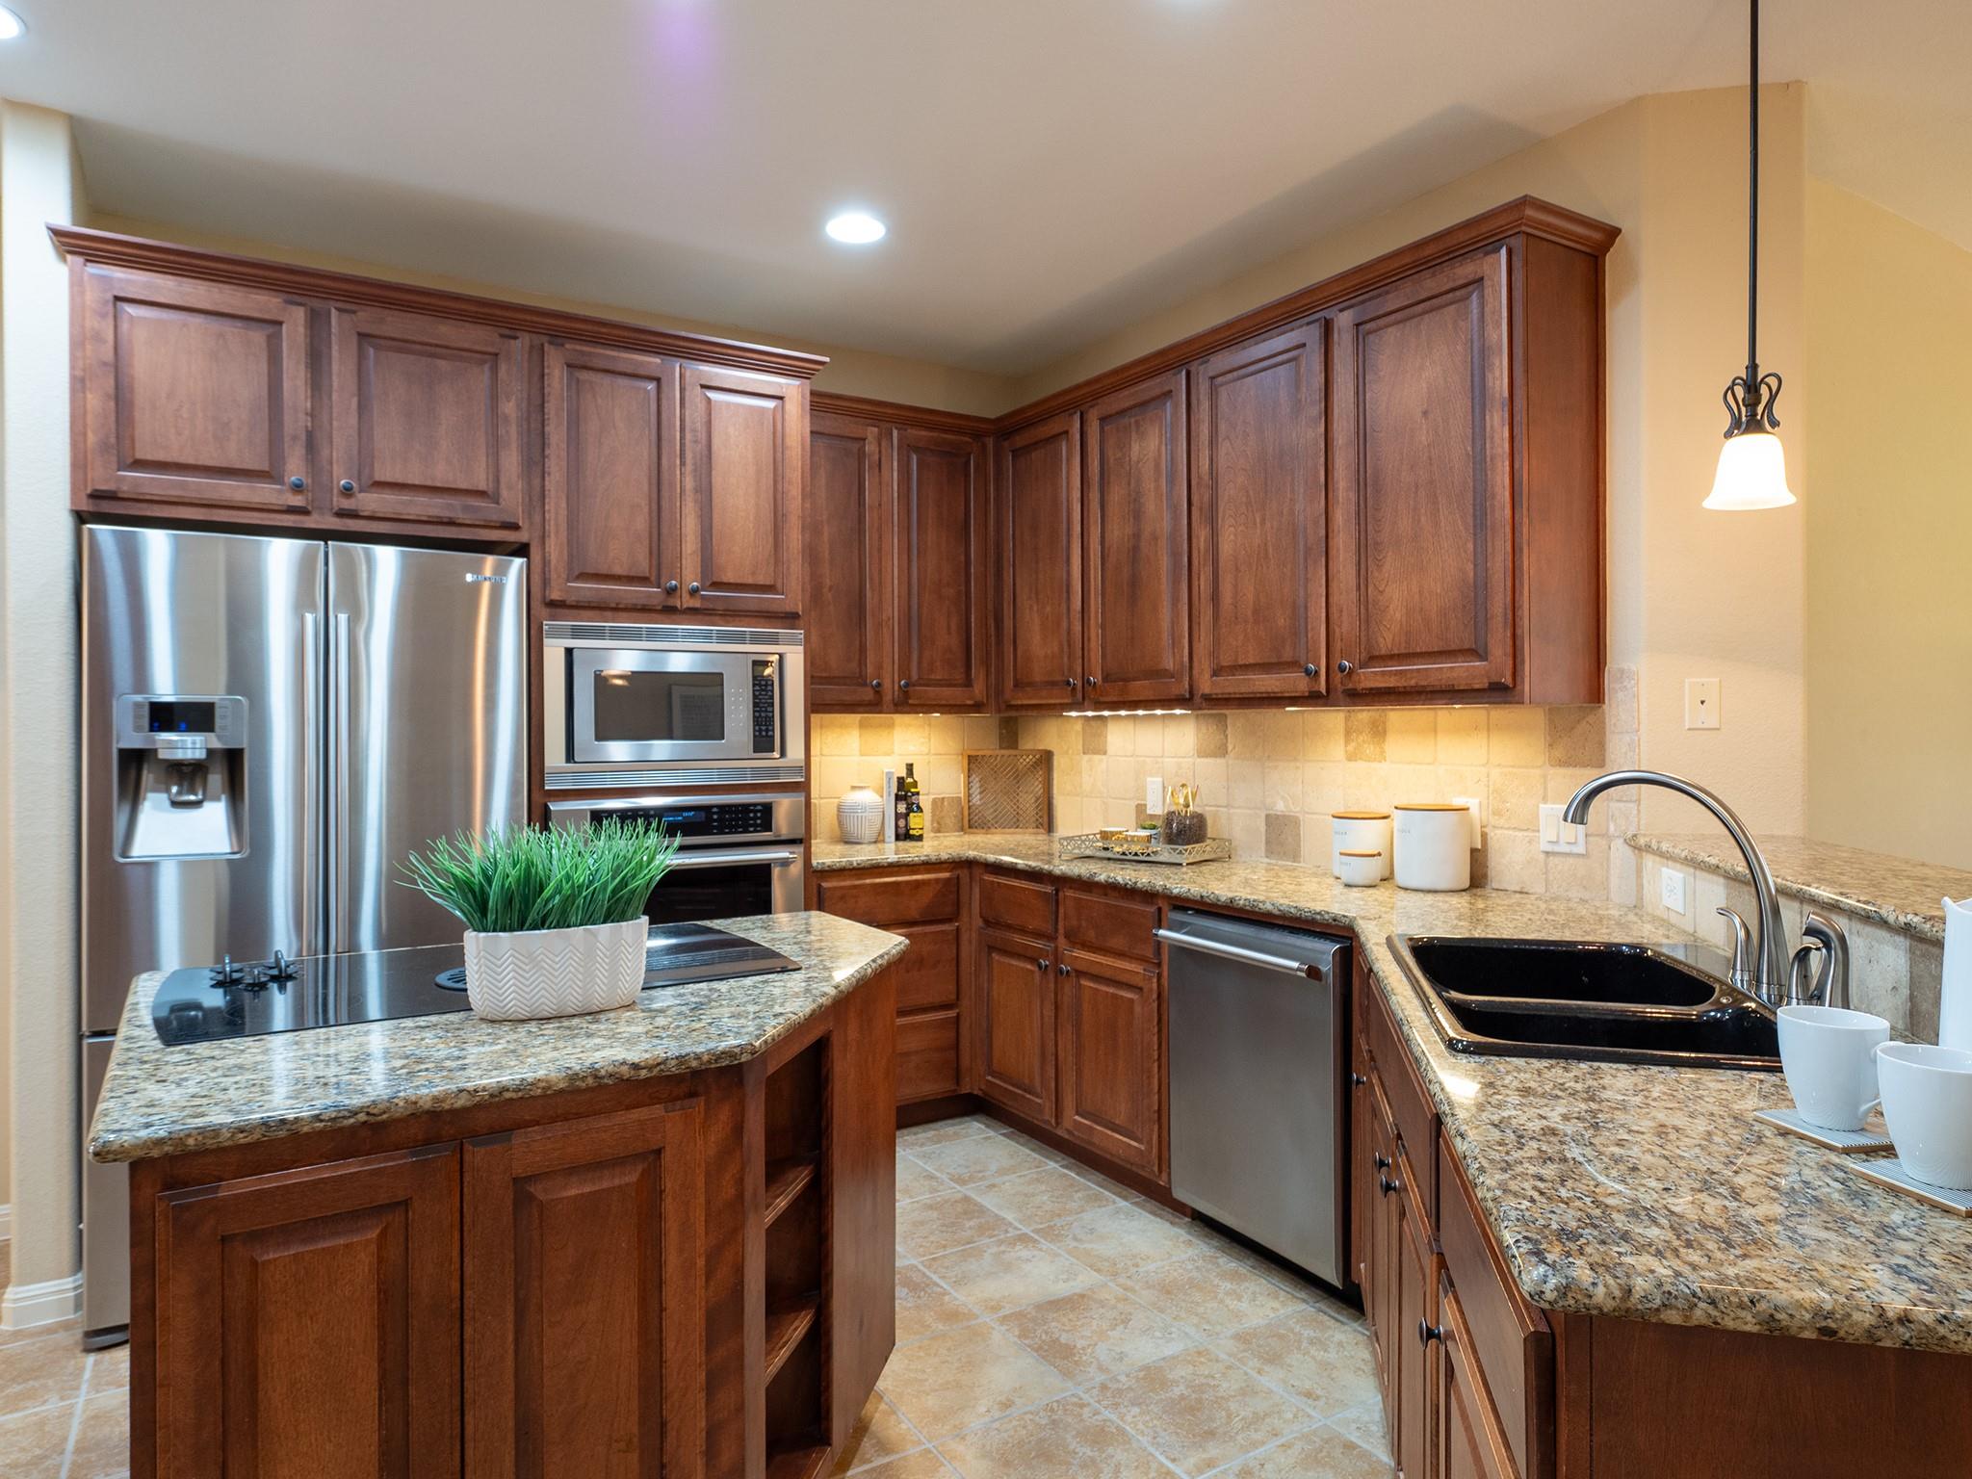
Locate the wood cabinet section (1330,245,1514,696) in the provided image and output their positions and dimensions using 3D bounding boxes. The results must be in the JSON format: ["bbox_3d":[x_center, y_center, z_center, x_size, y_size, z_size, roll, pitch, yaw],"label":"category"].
[{"bbox_3d":[1.169,-0.603,2.817,0.340,0.990,0.509,-1,1,-33],"label":"wood cabinet section"}]

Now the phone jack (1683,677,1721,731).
[{"bbox_3d":[1.603,-0.078,2.545,0.070,0.115,0.009,0,0,11],"label":"phone jack"}]

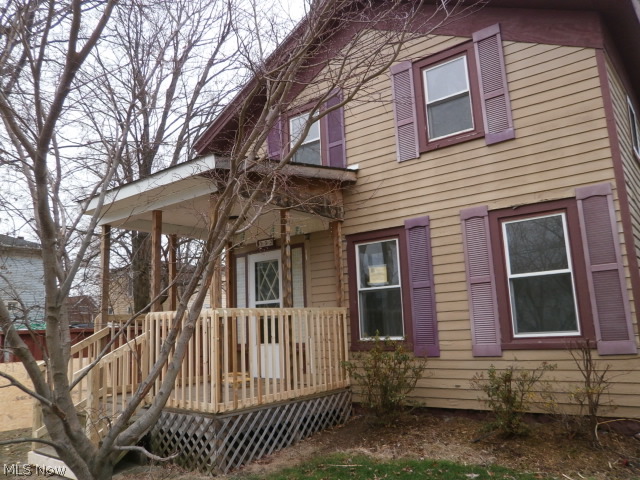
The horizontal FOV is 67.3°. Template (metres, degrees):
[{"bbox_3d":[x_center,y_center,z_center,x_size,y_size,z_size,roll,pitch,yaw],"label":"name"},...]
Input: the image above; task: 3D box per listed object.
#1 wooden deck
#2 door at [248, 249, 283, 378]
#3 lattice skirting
[{"bbox_3d":[-1.556,1.780,6.465,2.650,1.579,3.176,-11,-13,37],"label":"wooden deck"},{"bbox_3d":[-0.887,1.236,7.959,0.786,2.057,0.060,-10,-13,34],"label":"door"},{"bbox_3d":[-0.829,2.333,6.248,1.410,0.581,2.481,-11,-13,37],"label":"lattice skirting"}]

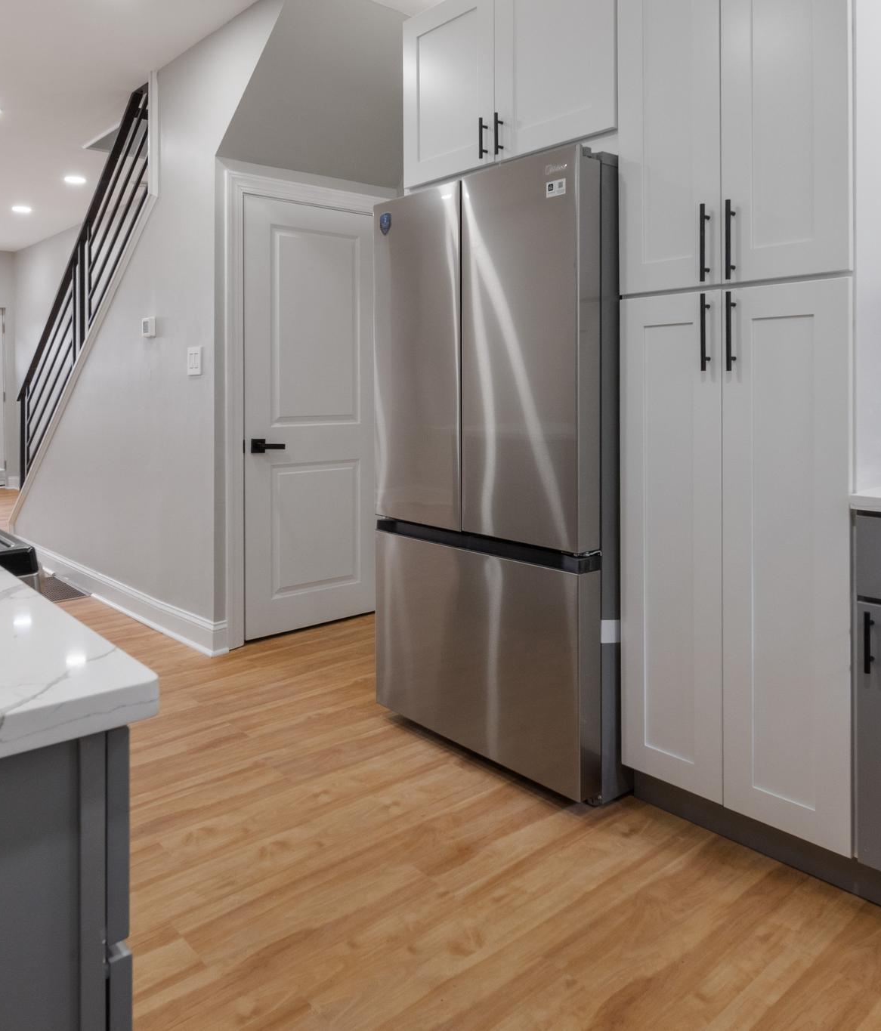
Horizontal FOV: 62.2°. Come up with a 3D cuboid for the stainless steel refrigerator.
[{"bbox_3d":[0.338,-0.130,2.550,0.740,1.790,0.905,-7,9,-43],"label":"stainless steel refrigerator"}]

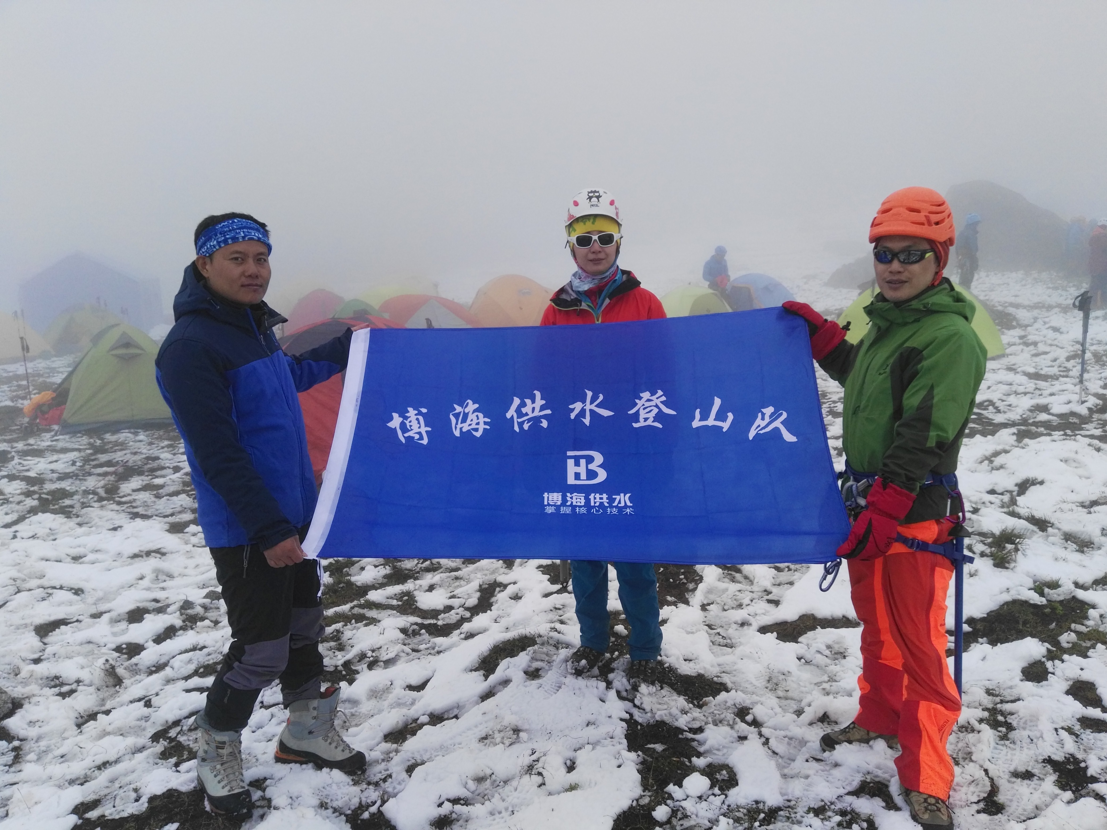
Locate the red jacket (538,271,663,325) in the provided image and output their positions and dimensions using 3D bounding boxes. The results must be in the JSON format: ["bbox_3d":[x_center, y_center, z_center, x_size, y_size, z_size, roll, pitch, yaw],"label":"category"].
[{"bbox_3d":[0.180,-0.170,3.240,0.530,0.700,0.290,-1,7,5],"label":"red jacket"}]

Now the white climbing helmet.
[{"bbox_3d":[0.138,-0.711,3.100,0.210,0.155,0.265,0,12,3],"label":"white climbing helmet"}]

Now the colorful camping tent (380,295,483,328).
[{"bbox_3d":[-1.500,-0.872,10.664,1.900,1.120,1.800,-3,7,-14],"label":"colorful camping tent"}]

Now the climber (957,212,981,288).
[{"bbox_3d":[7.417,-2.696,16.000,0.400,1.750,0.480,1,7,19],"label":"climber"}]

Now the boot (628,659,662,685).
[{"bbox_3d":[0.345,0.847,3.326,0.110,0.170,0.290,1,12,9],"label":"boot"}]

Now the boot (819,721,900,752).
[{"bbox_3d":[0.995,0.976,2.819,0.300,0.155,0.115,0,7,5],"label":"boot"}]

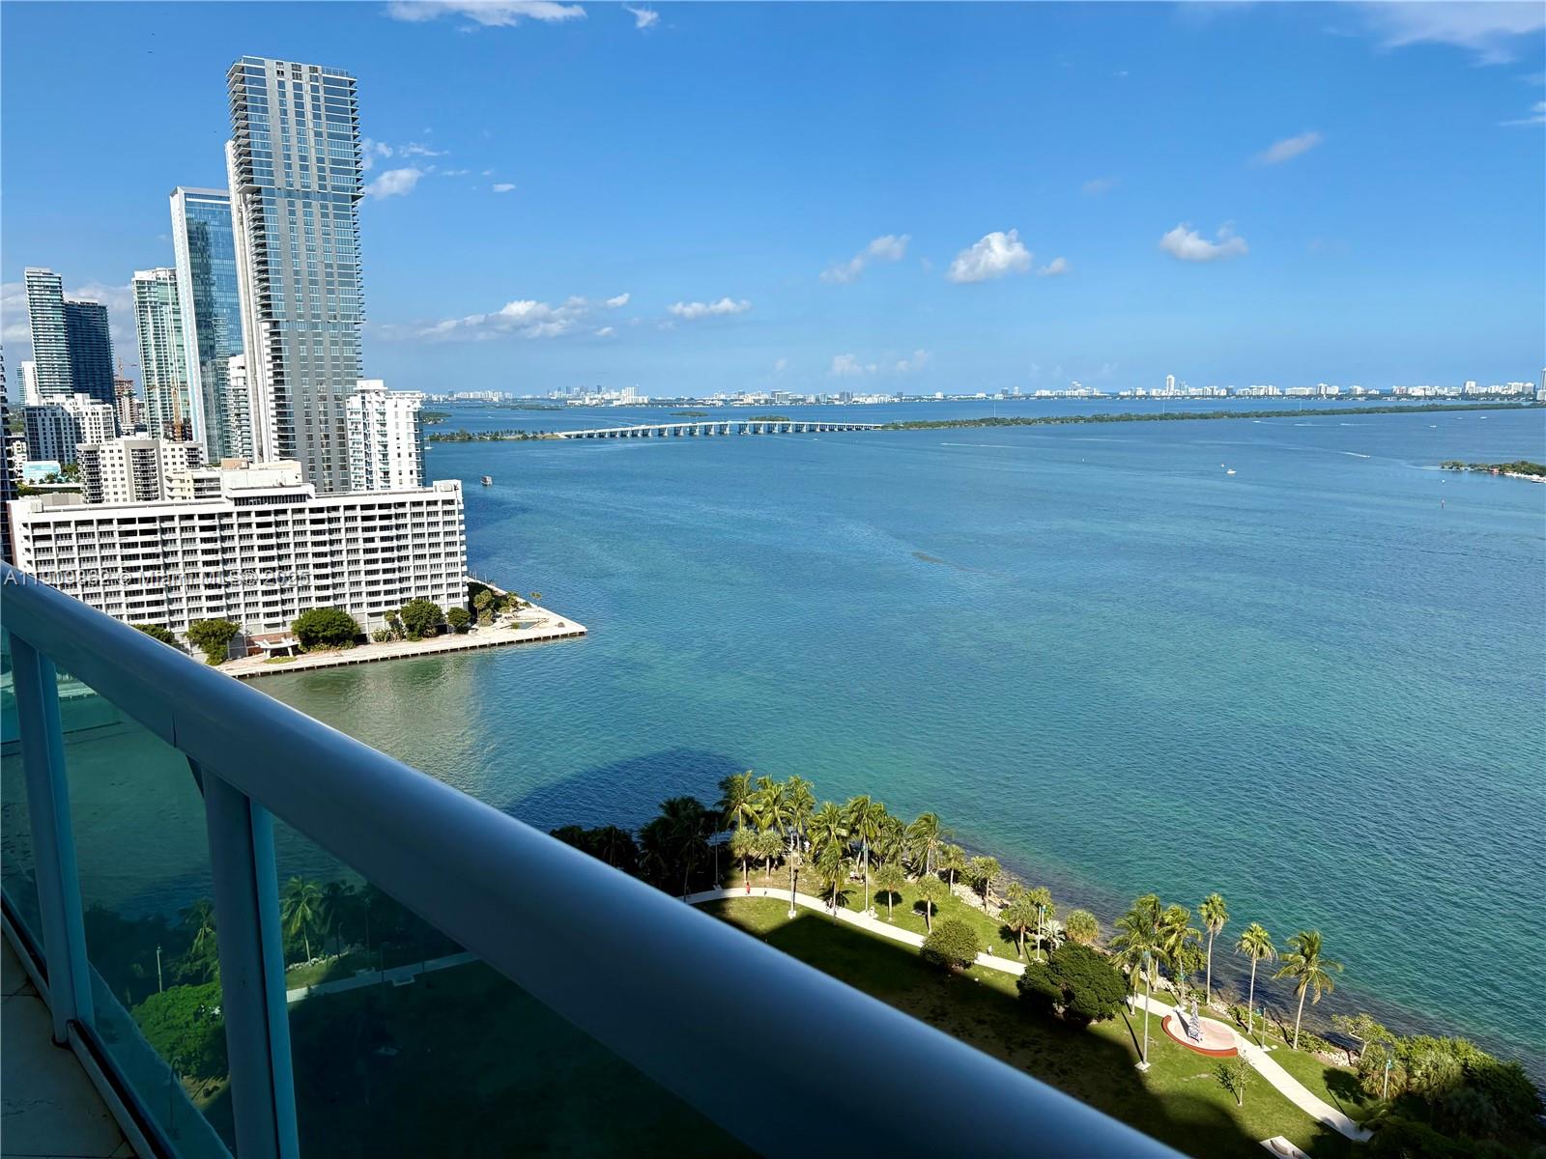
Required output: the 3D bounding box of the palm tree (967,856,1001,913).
[{"bbox_3d":[28.665,41.248,156.456,4.141,7.800,4.141,0,9,0],"label":"palm tree"}]

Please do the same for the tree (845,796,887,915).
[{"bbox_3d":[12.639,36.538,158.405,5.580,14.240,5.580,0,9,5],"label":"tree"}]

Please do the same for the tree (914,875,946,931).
[{"bbox_3d":[20.314,42.147,149.620,4.150,7.540,4.150,-1,9,0],"label":"tree"}]

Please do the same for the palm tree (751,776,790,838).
[{"bbox_3d":[-0.089,35.994,175.888,6.180,11.490,6.180,-1,9,0],"label":"palm tree"}]

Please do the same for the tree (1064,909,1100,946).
[{"bbox_3d":[37.949,43.953,142.644,4.295,6.760,4.295,0,9,0],"label":"tree"}]

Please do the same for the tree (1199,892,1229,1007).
[{"bbox_3d":[49.227,41.539,130.090,3.370,12.990,3.370,3,10,22],"label":"tree"}]

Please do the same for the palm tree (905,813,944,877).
[{"bbox_3d":[21.911,38.480,166.847,6.050,9.100,6.050,-1,9,0],"label":"palm tree"}]

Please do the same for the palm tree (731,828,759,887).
[{"bbox_3d":[-3.942,38.864,163.272,4.070,8.330,4.070,-1,9,-2],"label":"palm tree"}]

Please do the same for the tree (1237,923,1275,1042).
[{"bbox_3d":[51.710,43.388,125.093,4.520,12.430,4.520,-1,9,0],"label":"tree"}]

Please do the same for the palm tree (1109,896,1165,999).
[{"bbox_3d":[41.352,41.788,131.296,5.990,12.230,5.990,3,10,18],"label":"palm tree"}]

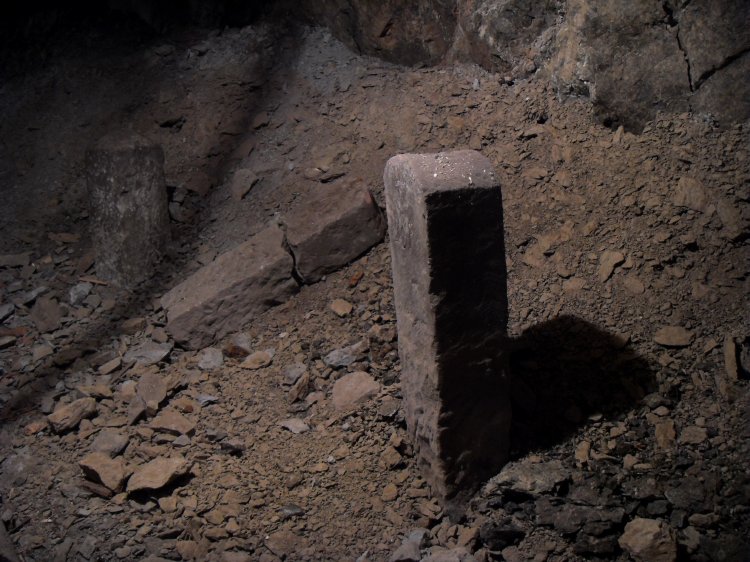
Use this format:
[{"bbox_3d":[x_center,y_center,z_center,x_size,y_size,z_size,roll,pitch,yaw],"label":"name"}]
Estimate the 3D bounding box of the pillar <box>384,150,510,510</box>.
[{"bbox_3d":[0.199,0.118,2.200,0.210,0.875,0.212,-12,16,-24],"label":"pillar"}]

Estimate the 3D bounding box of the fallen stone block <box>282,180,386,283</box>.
[{"bbox_3d":[-0.153,-0.183,3.050,0.335,0.178,0.165,-27,50,-13],"label":"fallen stone block"}]

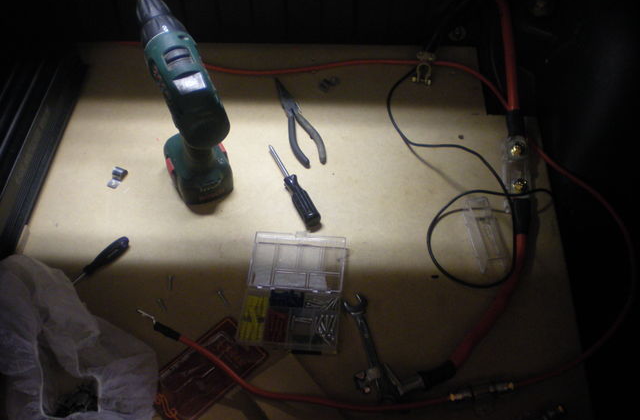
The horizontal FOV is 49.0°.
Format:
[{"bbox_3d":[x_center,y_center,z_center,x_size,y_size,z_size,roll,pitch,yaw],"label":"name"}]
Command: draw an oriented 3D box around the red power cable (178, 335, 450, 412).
[{"bbox_3d":[-0.017,0.194,0.781,0.324,0.024,0.052,10,52,10],"label":"red power cable"}]

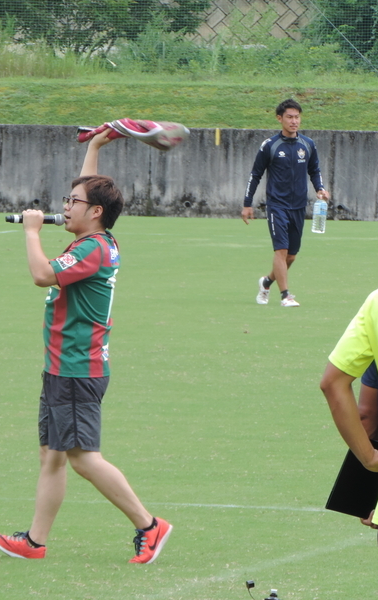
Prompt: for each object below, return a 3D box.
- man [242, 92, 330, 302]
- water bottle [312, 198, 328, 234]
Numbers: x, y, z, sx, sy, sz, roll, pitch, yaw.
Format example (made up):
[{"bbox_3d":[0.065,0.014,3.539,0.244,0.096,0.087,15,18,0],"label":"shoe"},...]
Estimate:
[{"bbox_3d":[0.786,-0.794,65.900,0.660,1.700,0.600,0,2,-21],"label":"man"},{"bbox_3d":[1.064,-0.692,65.800,0.105,0.305,0.100,5,2,-11],"label":"water bottle"}]

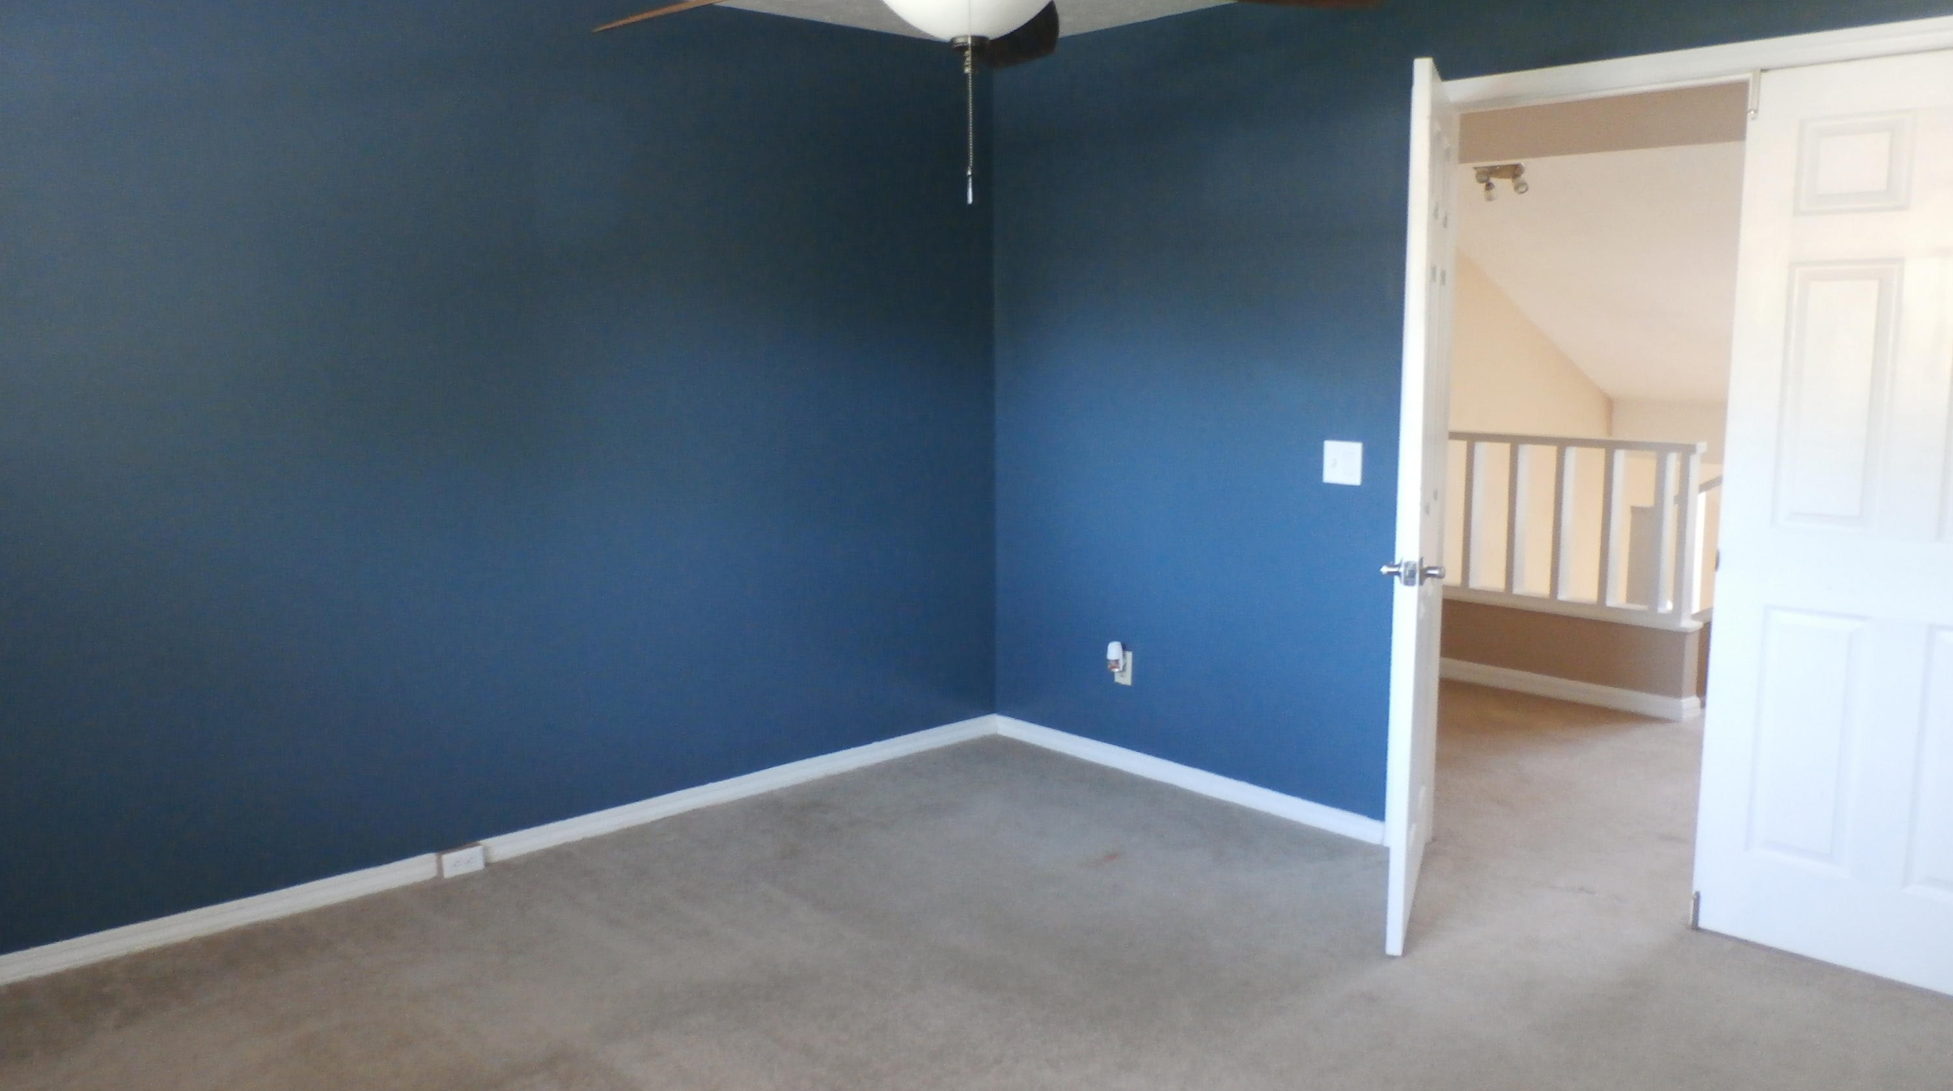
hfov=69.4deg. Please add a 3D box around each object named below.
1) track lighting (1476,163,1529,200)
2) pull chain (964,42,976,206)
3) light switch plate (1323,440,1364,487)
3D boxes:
[{"bbox_3d":[2.255,-1.561,6.050,0.120,0.145,0.250,-8,12,-43],"label":"track lighting"},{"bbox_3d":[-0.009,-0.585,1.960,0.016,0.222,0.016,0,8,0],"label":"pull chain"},{"bbox_3d":[1.032,-0.232,3.982,0.009,0.118,0.118,-8,12,-43],"label":"light switch plate"}]

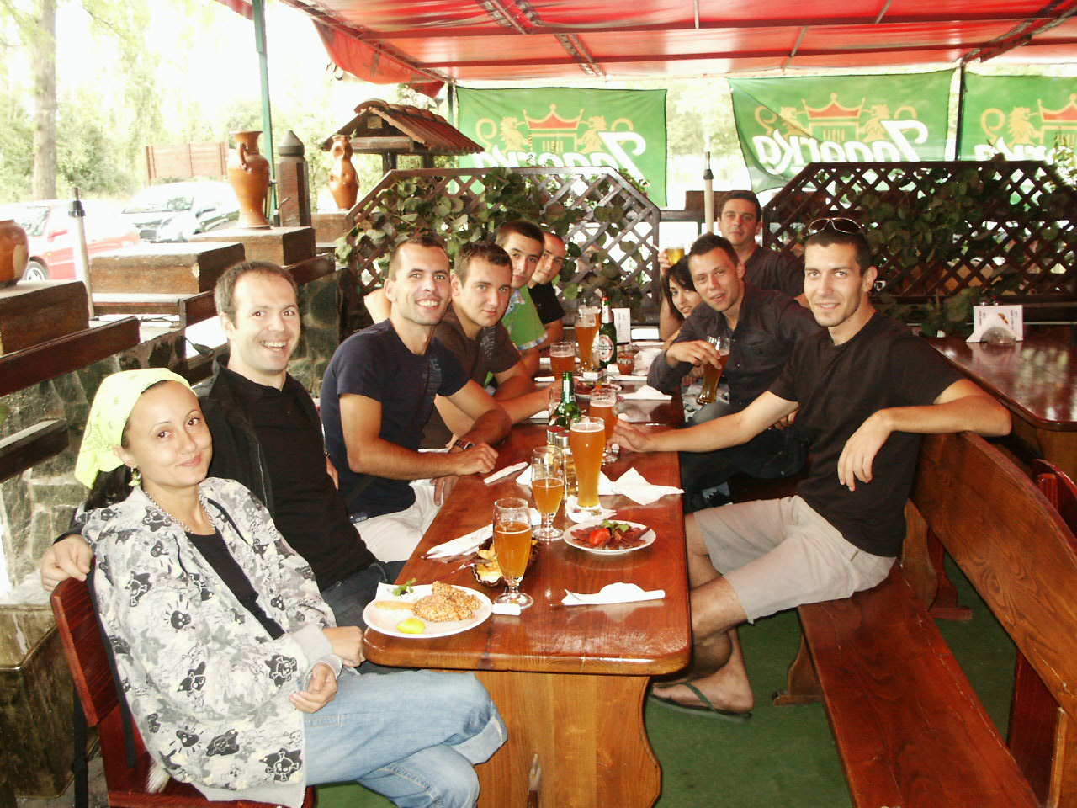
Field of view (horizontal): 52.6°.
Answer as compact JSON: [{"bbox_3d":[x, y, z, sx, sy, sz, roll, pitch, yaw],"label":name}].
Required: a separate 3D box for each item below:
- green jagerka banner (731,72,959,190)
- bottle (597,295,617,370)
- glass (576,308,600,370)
[{"bbox_3d":[1.889,-1.689,6.800,1.400,0.800,0.080,0,12,8],"label":"green jagerka banner"},{"bbox_3d":[0.266,-0.269,4.148,0.068,0.270,0.068,-1,13,0],"label":"bottle"},{"bbox_3d":[0.186,-0.239,4.206,0.083,0.222,0.083,-1,13,0],"label":"glass"}]

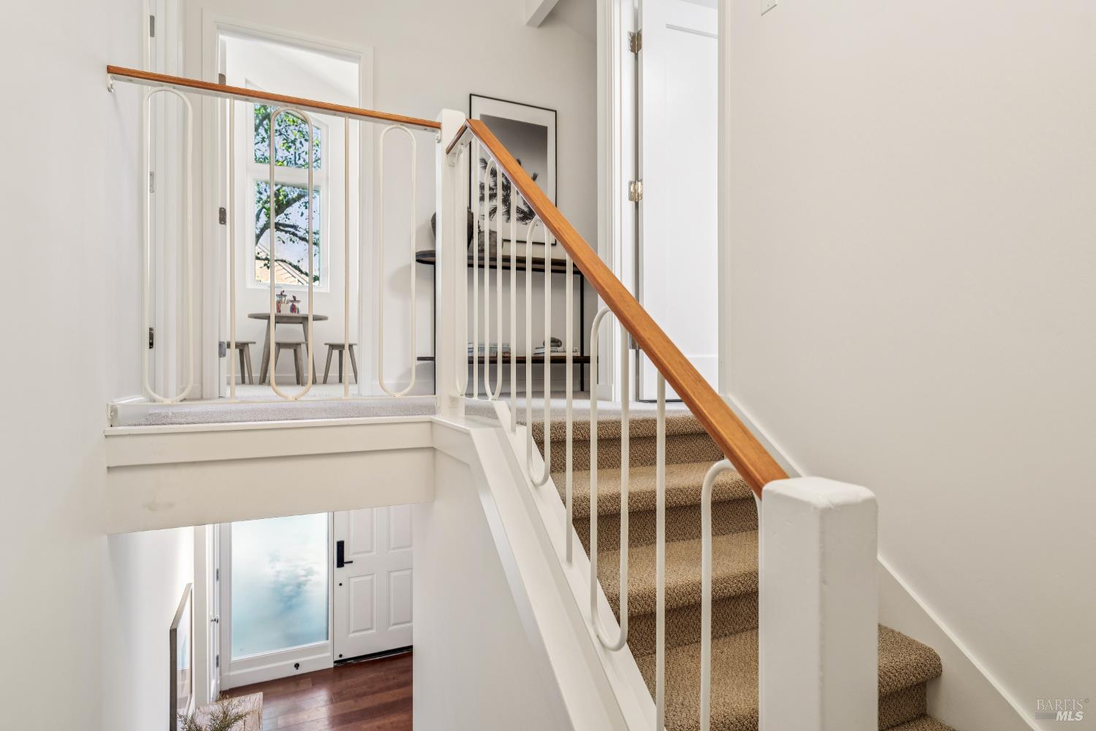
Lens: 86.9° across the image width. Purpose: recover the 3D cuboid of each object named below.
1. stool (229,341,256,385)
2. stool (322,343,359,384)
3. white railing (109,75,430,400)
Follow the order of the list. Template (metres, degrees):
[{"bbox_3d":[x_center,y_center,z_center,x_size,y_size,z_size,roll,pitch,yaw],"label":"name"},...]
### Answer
[{"bbox_3d":[-2.540,-0.018,4.770,0.295,0.350,0.290,0,0,-25],"label":"stool"},{"bbox_3d":[-1.755,-0.016,4.900,0.295,0.350,0.290,0,0,-25],"label":"stool"},{"bbox_3d":[-0.885,-0.395,1.990,1.020,1.030,0.065,0,0,-25],"label":"white railing"}]

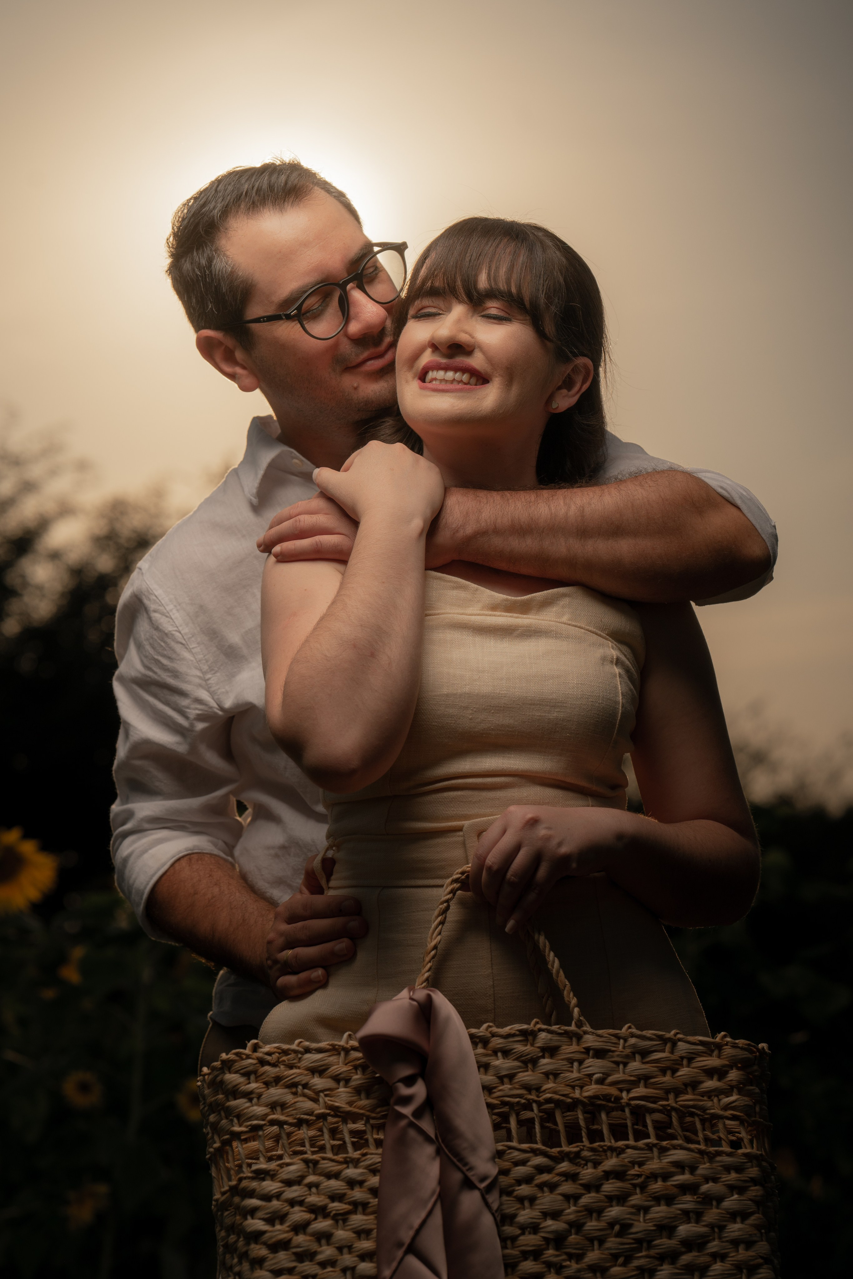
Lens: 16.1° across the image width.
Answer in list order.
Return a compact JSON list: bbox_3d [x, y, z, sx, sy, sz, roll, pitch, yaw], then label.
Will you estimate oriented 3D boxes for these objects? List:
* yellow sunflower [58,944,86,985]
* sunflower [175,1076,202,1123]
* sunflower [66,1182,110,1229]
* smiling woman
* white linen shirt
[{"bbox_3d":[-0.810,0.742,6.900,0.075,0.095,0.050,-3,-10,20],"label":"yellow sunflower"},{"bbox_3d":[-0.530,1.051,6.900,0.100,0.105,0.045,-1,-9,5],"label":"sunflower"},{"bbox_3d":[-0.774,1.295,6.900,0.100,0.105,0.055,0,-9,0],"label":"sunflower"},{"bbox_3d":[0.075,0.420,2.670,0.480,1.630,0.400,0,-9,0],"label":"smiling woman"},{"bbox_3d":[0.016,0.077,2.880,0.630,0.610,0.400,2,-9,-12],"label":"white linen shirt"}]

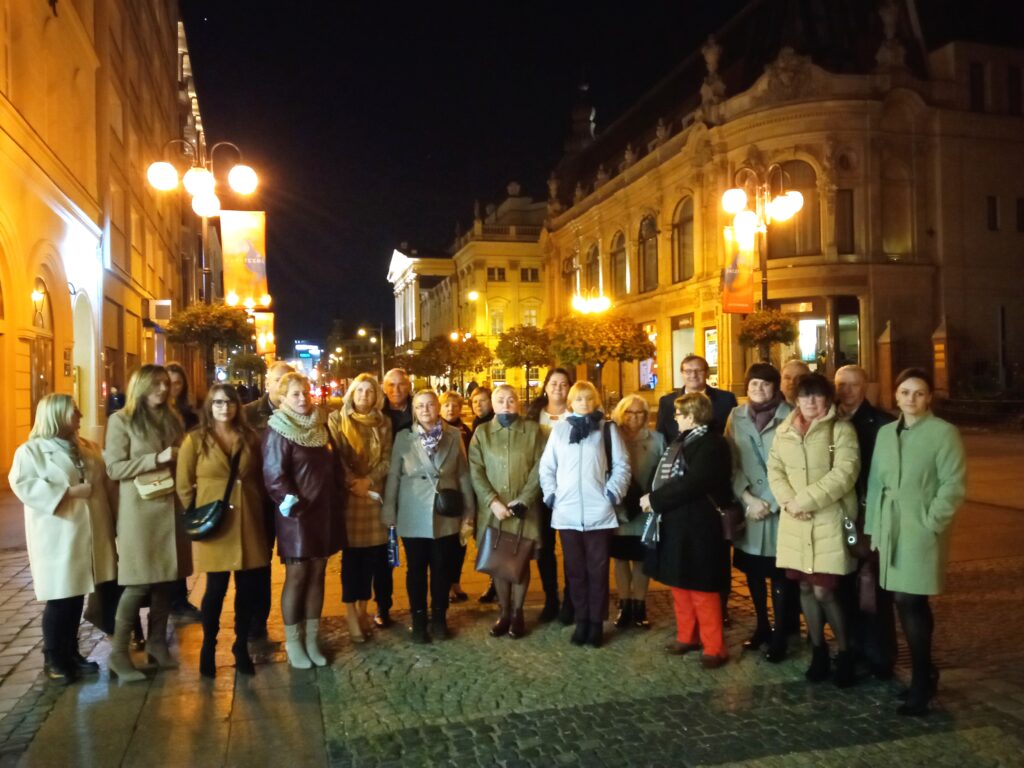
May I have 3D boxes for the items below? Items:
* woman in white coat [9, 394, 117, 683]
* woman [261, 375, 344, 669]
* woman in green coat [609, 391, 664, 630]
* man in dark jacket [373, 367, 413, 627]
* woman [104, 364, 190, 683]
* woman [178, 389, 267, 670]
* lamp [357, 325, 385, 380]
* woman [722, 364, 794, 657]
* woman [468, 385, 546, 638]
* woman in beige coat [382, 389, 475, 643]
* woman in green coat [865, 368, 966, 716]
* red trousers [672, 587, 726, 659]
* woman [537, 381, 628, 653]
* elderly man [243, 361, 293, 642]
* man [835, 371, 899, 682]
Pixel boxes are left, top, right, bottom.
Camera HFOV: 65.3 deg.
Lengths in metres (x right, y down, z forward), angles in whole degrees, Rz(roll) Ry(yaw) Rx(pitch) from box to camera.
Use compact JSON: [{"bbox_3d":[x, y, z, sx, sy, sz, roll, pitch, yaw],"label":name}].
[{"bbox_3d":[-2.632,0.878,4.690,0.420,1.630,0.530,-1,0,35],"label":"woman in white coat"},{"bbox_3d":[-1.252,0.799,4.800,0.500,1.724,0.390,-1,0,-34],"label":"woman"},{"bbox_3d":[0.834,0.854,5.482,0.500,1.551,0.340,-1,0,9],"label":"woman in green coat"},{"bbox_3d":[-0.797,0.773,5.579,0.540,1.770,0.360,-1,0,-7],"label":"man in dark jacket"},{"bbox_3d":[-2.103,0.781,4.623,0.410,1.776,0.460,-1,0,20],"label":"woman"},{"bbox_3d":[-1.695,0.838,4.679,0.530,1.681,0.370,-1,0,-29],"label":"woman"},{"bbox_3d":[-15.927,-2.204,90.017,2.900,9.000,0.500,-1,0,-6],"label":"lamp"},{"bbox_3d":[1.504,0.742,4.836,0.490,1.731,0.360,-1,0,27],"label":"woman"},{"bbox_3d":[-0.040,0.826,5.288,0.520,1.630,0.380,-1,0,0],"label":"woman"},{"bbox_3d":[-0.543,0.847,5.226,0.570,1.610,0.360,-1,0,-7],"label":"woman in beige coat"},{"bbox_3d":[2.049,0.765,4.046,0.390,1.676,0.490,-1,0,-34],"label":"woman in green coat"},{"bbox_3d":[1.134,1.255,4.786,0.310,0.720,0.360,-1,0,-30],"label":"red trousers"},{"bbox_3d":[0.463,0.805,5.087,0.570,1.650,0.360,-1,0,3],"label":"woman"},{"bbox_3d":[-1.583,0.763,5.348,0.540,1.827,0.360,-1,0,-23],"label":"elderly man"},{"bbox_3d":[1.950,0.751,4.509,0.530,1.710,0.360,-1,0,33],"label":"man"}]

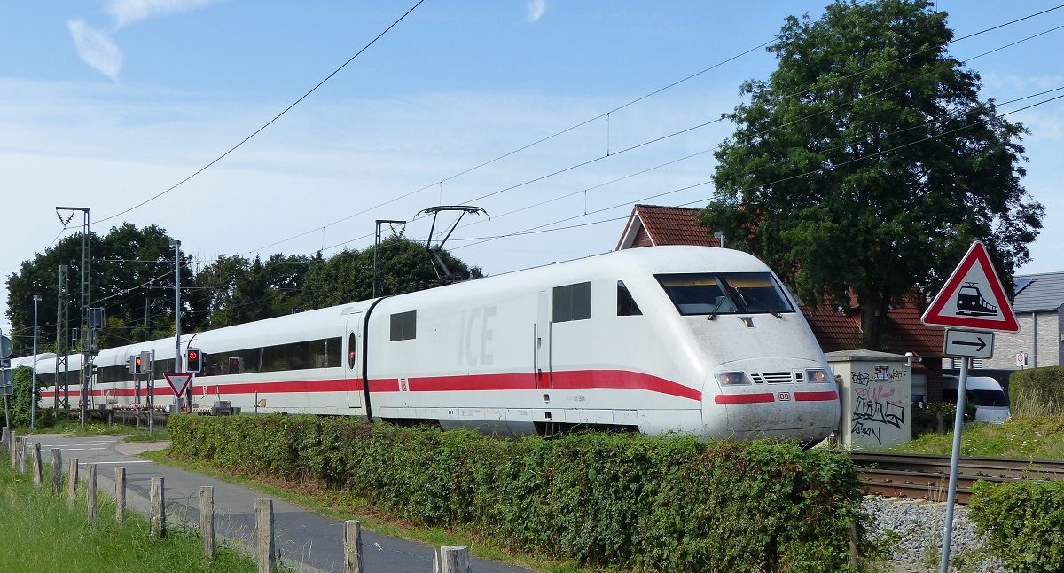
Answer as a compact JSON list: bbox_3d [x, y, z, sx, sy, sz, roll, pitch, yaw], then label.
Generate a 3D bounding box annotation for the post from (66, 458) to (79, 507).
[{"bbox_3d":[-8.125,3.530,33.170,0.150,0.970,0.150,1,-4,-20],"label":"post"}]

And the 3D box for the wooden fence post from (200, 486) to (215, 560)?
[{"bbox_3d":[-3.744,2.783,21.571,0.155,0.950,0.160,1,-4,-20],"label":"wooden fence post"}]

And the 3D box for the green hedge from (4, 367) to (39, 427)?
[{"bbox_3d":[-20.611,4.412,75.873,1.440,2.460,2.000,0,-4,0],"label":"green hedge"}]

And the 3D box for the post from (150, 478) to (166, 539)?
[{"bbox_3d":[-5.215,3.104,26.100,0.155,0.913,0.155,1,-4,-20],"label":"post"}]

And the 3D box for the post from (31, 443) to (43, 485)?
[{"bbox_3d":[-11.083,4.024,41.969,0.165,1.000,0.165,1,-4,-20],"label":"post"}]

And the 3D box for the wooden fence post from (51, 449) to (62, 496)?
[{"bbox_3d":[-9.844,3.862,38.800,0.165,1.028,0.165,0,-4,-20],"label":"wooden fence post"}]

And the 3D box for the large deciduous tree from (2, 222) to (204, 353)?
[{"bbox_3d":[-38.470,3.031,168.140,17.320,17.350,15.500,0,-4,0],"label":"large deciduous tree"}]

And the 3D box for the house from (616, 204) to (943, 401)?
[{"bbox_3d":[10.191,1.552,85.450,13.200,9.850,11.500,2,-4,-31],"label":"house"}]

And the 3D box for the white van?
[{"bbox_3d":[18.745,5.341,82.611,2.000,2.600,5.600,1,-4,-16],"label":"white van"}]

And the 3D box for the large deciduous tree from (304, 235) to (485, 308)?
[{"bbox_3d":[-9.037,2.859,120.056,11.580,11.860,10.500,0,-4,0],"label":"large deciduous tree"}]

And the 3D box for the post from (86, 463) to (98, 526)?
[{"bbox_3d":[-7.084,3.388,30.168,0.150,1.050,0.150,1,-4,-20],"label":"post"}]

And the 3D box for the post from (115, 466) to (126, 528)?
[{"bbox_3d":[-6.137,3.189,27.971,0.145,0.950,0.145,1,-4,-20],"label":"post"}]

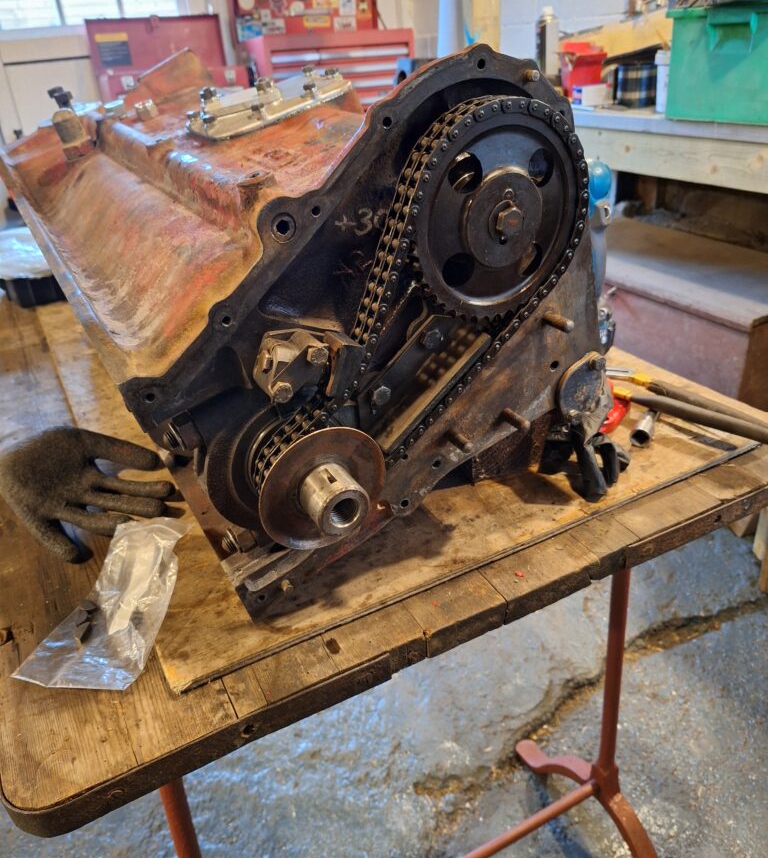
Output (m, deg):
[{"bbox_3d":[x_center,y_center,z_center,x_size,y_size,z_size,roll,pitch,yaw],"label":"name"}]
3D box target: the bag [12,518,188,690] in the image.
[{"bbox_3d":[-0.207,0.122,0.539,0.095,0.025,0.200,-4,24,2],"label":"bag"}]

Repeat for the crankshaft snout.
[{"bbox_3d":[-0.031,0.043,0.420,0.032,0.032,0.034,-16,33,-24],"label":"crankshaft snout"}]

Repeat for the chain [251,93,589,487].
[{"bbox_3d":[0.021,-0.063,0.430,0.136,0.303,0.024,30,8,-39],"label":"chain"}]

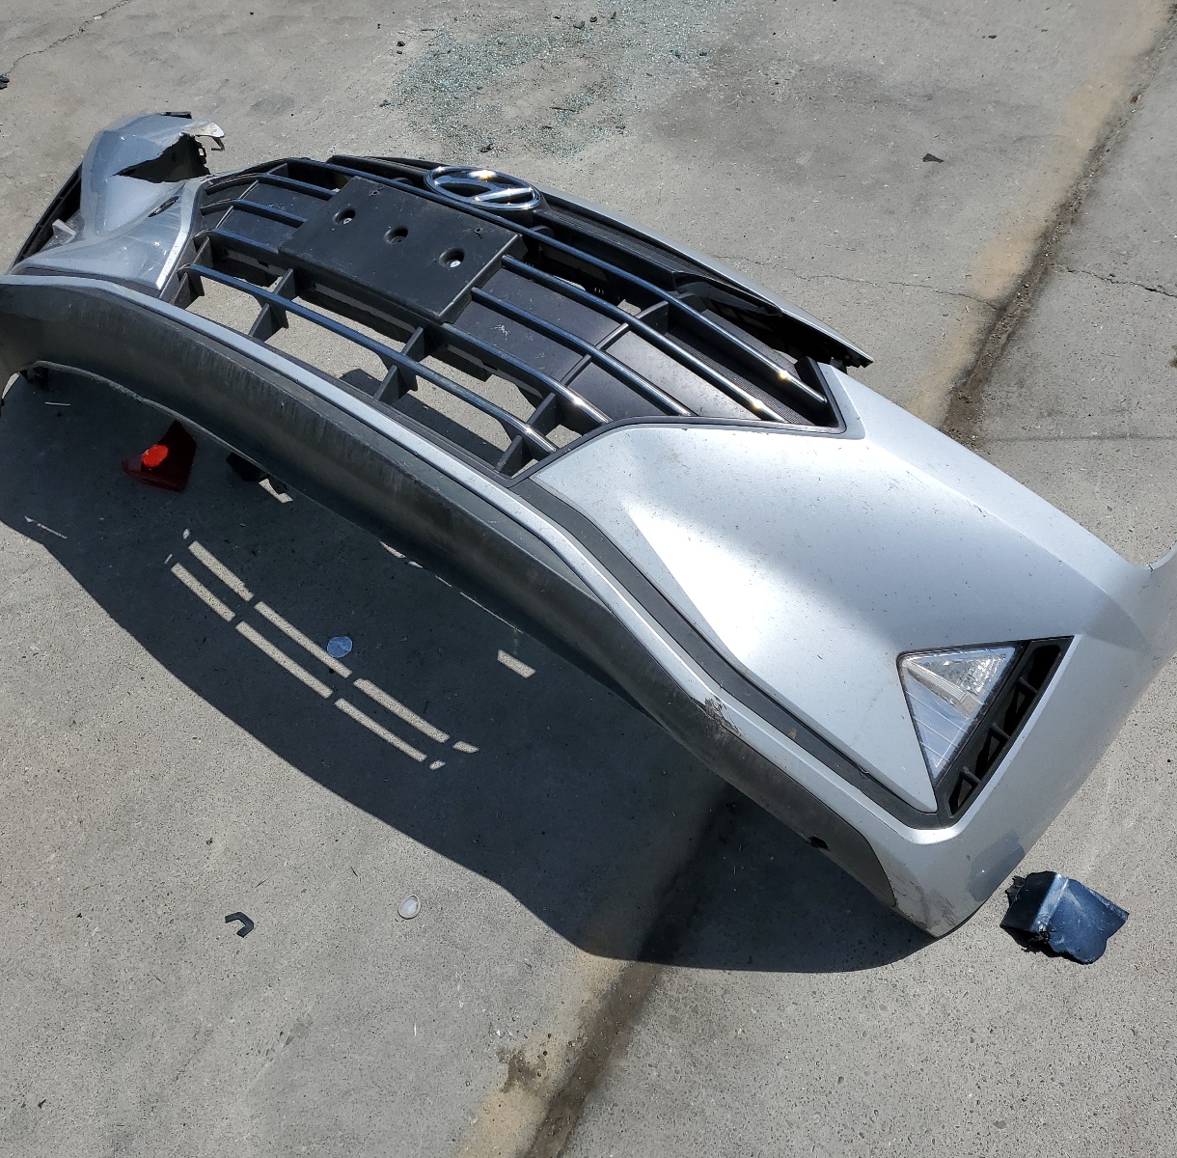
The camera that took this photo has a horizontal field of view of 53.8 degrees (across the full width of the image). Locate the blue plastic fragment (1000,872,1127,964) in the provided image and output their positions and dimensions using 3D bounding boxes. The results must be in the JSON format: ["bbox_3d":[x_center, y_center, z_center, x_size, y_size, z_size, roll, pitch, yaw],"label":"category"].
[{"bbox_3d":[0.500,0.356,1.227,0.119,0.045,0.078,20,56,26],"label":"blue plastic fragment"}]

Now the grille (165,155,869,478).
[{"bbox_3d":[-0.191,-0.370,1.432,1.155,0.180,0.413,29,69,32],"label":"grille"}]

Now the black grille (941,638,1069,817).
[{"bbox_3d":[0.427,0.161,1.223,0.061,0.048,0.242,44,73,-2],"label":"black grille"}]

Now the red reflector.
[{"bbox_3d":[-0.715,-0.200,1.977,0.121,0.037,0.138,-39,53,-22],"label":"red reflector"}]

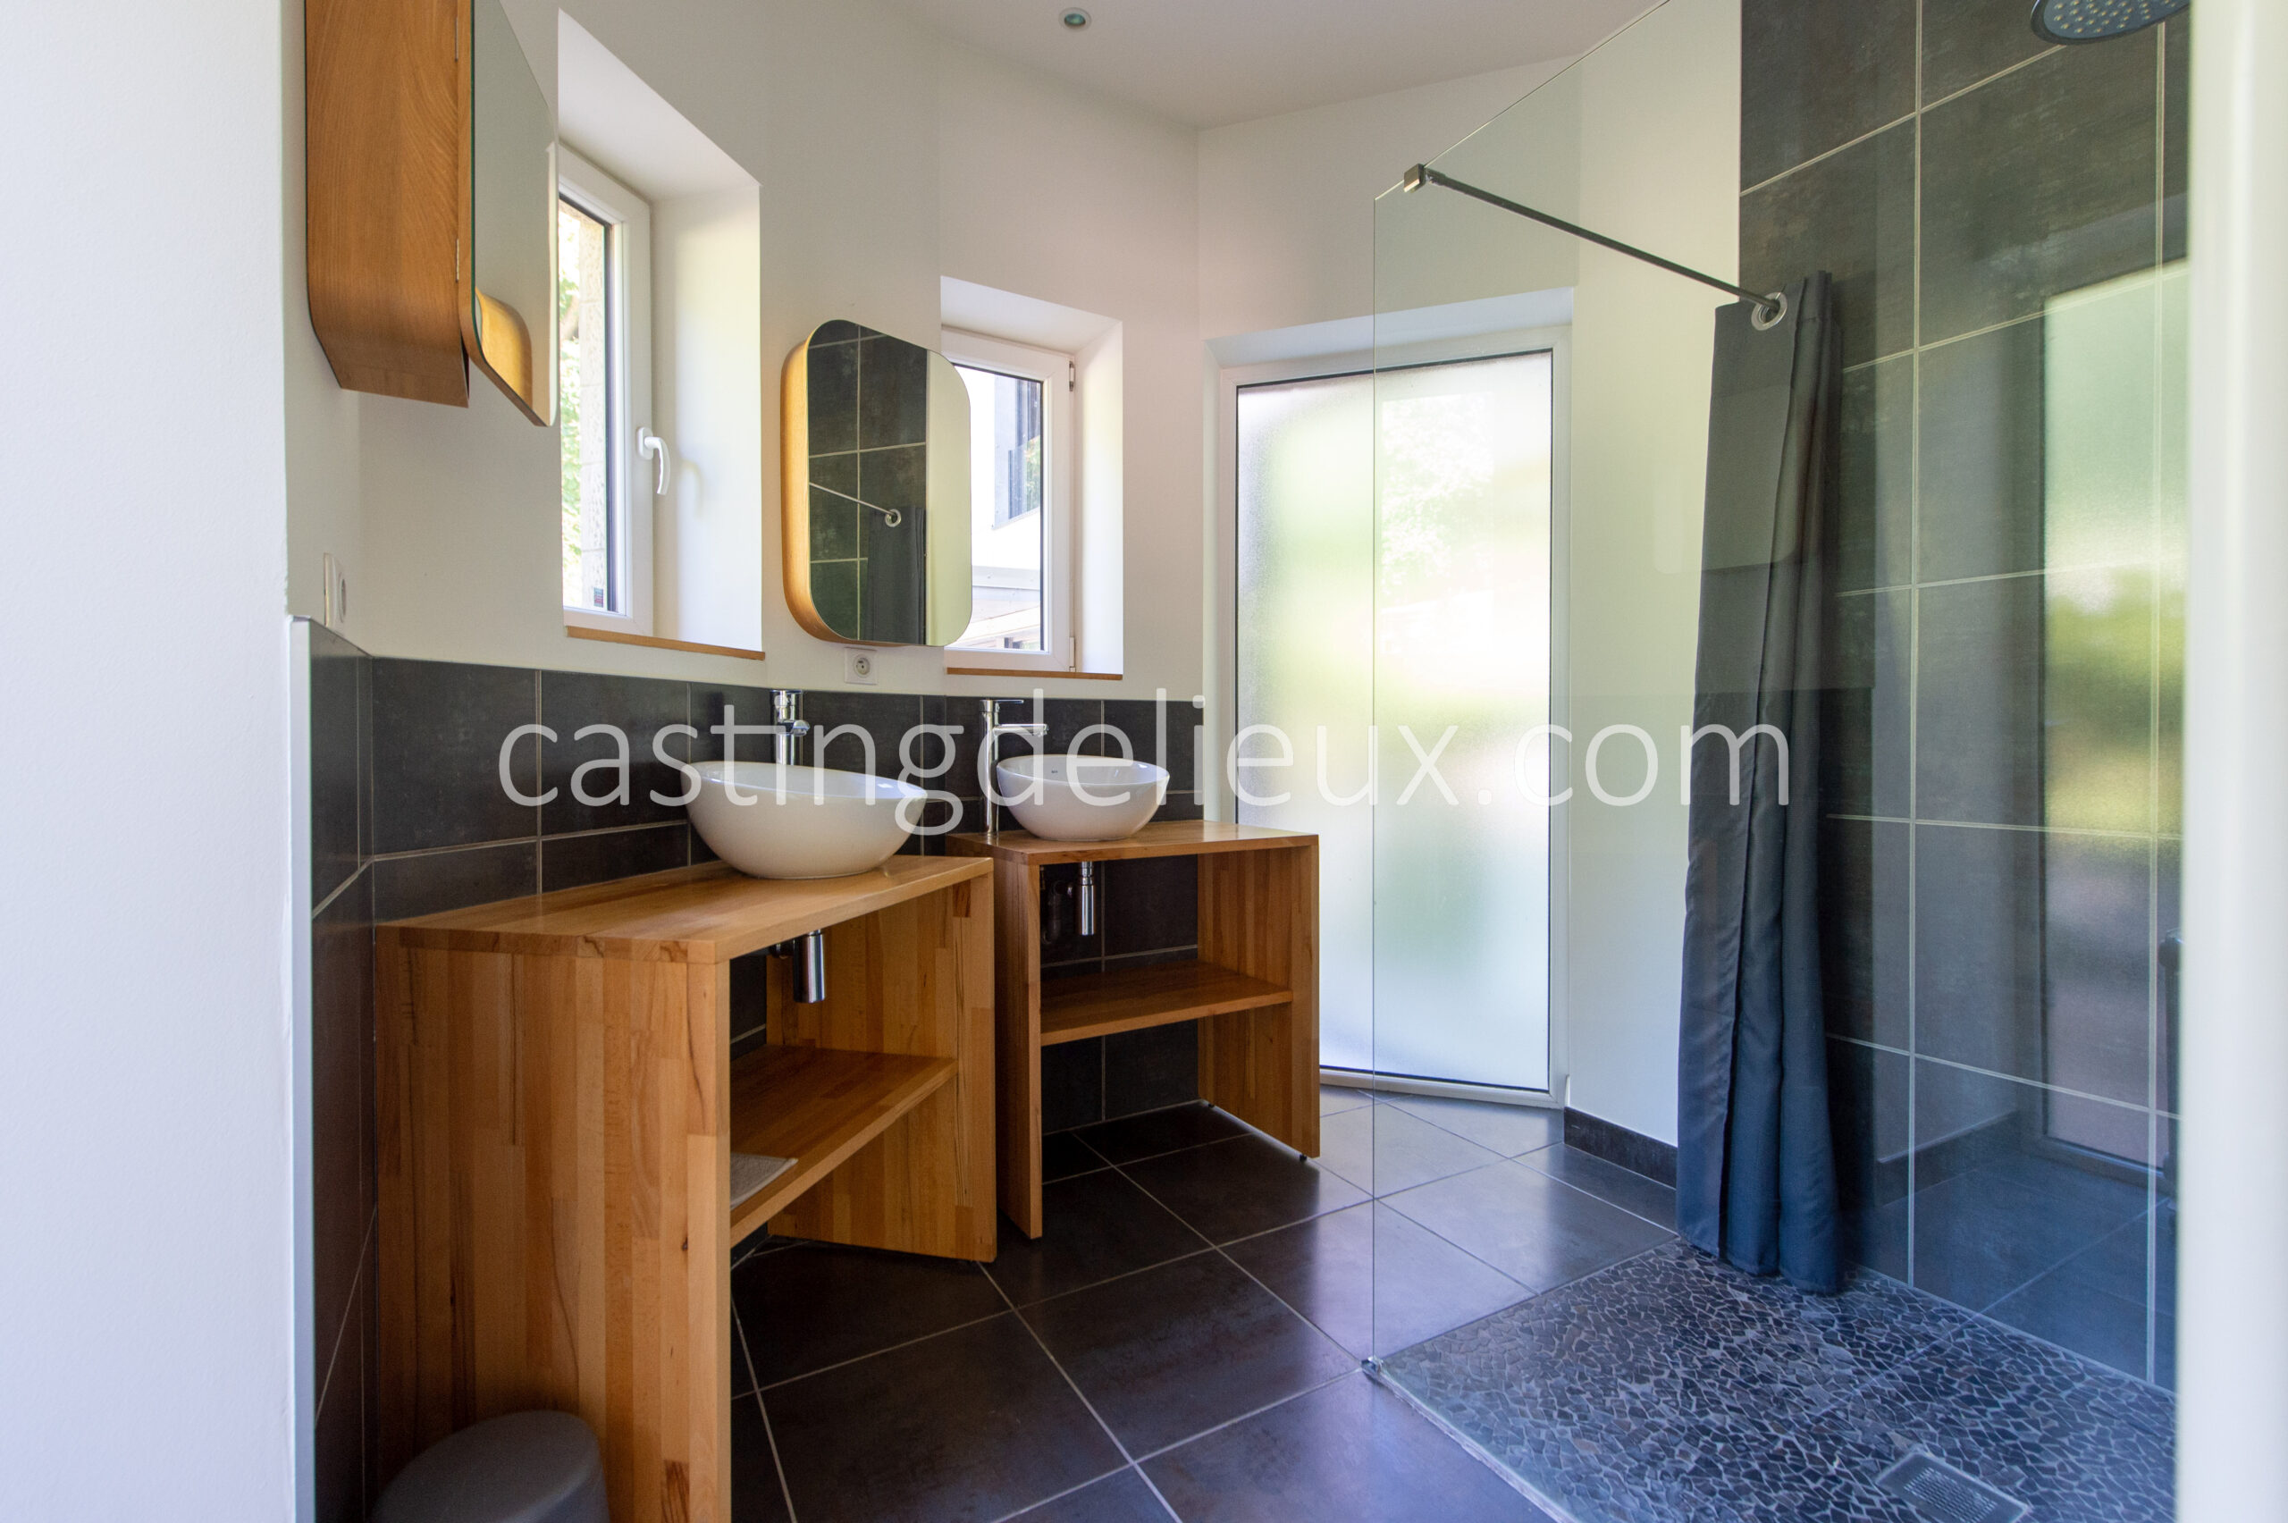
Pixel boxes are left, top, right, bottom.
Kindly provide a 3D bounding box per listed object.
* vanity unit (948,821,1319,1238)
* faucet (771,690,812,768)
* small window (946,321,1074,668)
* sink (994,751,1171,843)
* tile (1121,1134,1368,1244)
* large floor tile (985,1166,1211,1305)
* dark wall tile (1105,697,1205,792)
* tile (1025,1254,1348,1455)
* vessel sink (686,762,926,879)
[{"bbox_3d":[-0.026,0.603,2.567,0.793,0.822,0.500,-1,1,-30],"label":"vanity unit"},{"bbox_3d":[-0.672,0.029,1.943,0.048,0.335,0.170,-1,1,-31],"label":"faucet"},{"bbox_3d":[-0.428,-0.739,2.932,0.510,0.935,0.070,-1,2,-31],"label":"small window"},{"bbox_3d":[-0.141,0.091,2.477,0.410,0.197,0.410,0,1,0],"label":"sink"},{"bbox_3d":[0.231,1.016,2.425,0.448,0.012,0.448,-1,2,-30],"label":"tile"},{"bbox_3d":[-0.158,1.022,2.200,0.448,0.012,0.448,-1,2,-30],"label":"large floor tile"},{"bbox_3d":[0.029,-0.041,2.909,0.332,0.265,0.012,-1,1,-30],"label":"dark wall tile"},{"bbox_3d":[0.067,1.034,1.810,0.448,0.012,0.448,-1,2,-30],"label":"tile"},{"bbox_3d":[-0.582,0.102,1.769,0.410,0.197,0.410,0,1,13],"label":"vessel sink"}]

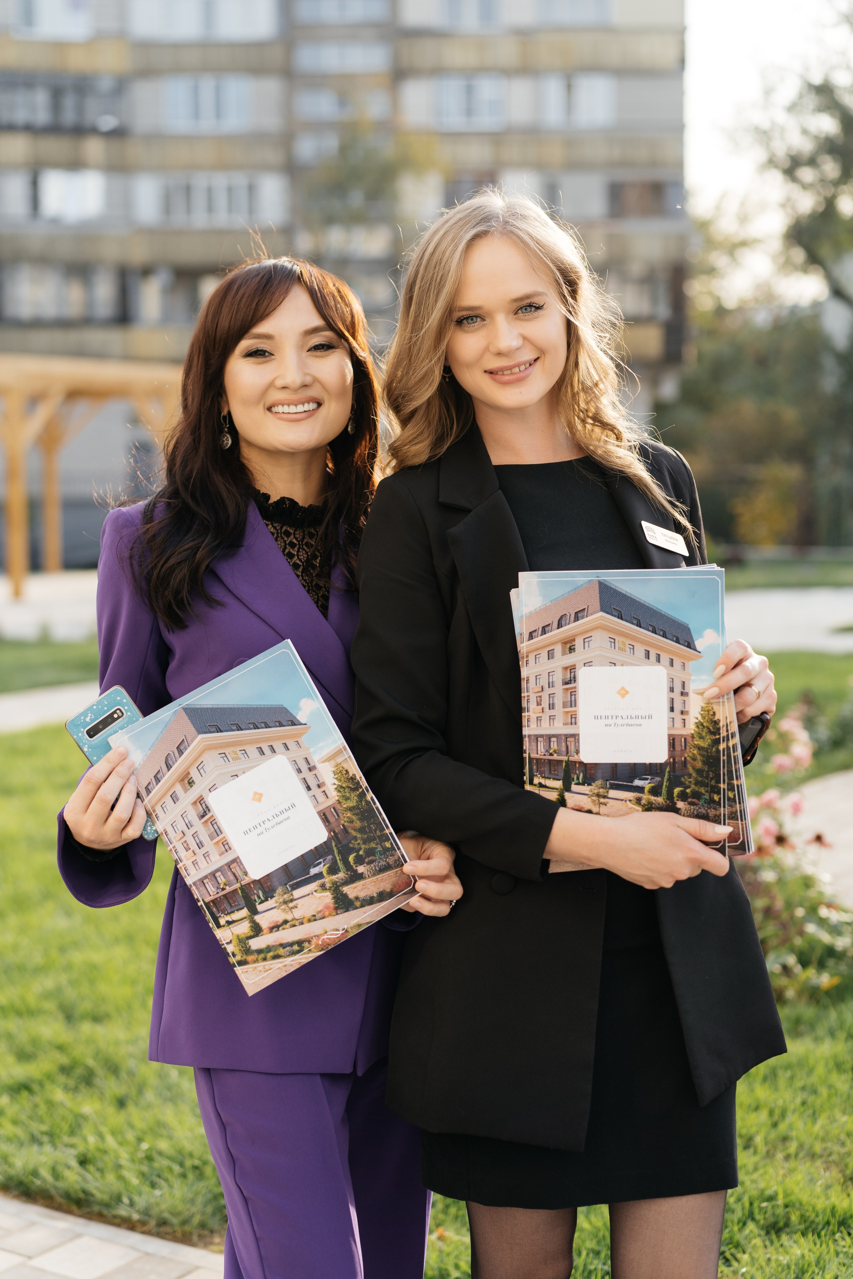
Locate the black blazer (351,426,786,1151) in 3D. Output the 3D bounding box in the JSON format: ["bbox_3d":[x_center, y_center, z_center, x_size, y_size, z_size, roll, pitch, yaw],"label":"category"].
[{"bbox_3d":[0.155,0.155,2.150,0.450,0.780,0.330,-1,4,-13],"label":"black blazer"}]

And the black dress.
[{"bbox_3d":[0.168,0.195,2.165,0.350,0.810,0.250,-1,4,-12],"label":"black dress"}]

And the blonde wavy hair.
[{"bbox_3d":[0.122,-0.308,2.170,0.310,0.380,0.260,-4,4,-5],"label":"blonde wavy hair"}]

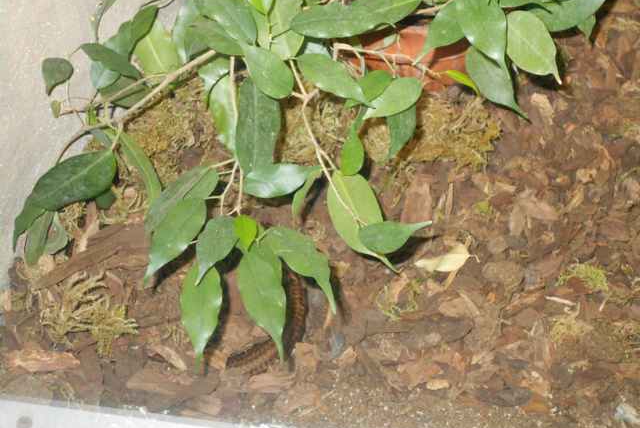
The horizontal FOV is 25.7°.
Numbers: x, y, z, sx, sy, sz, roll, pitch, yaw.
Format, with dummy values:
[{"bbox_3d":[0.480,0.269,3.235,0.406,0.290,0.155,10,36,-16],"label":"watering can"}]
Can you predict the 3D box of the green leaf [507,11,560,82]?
[{"bbox_3d":[0.148,-0.116,0.970,0.031,0.013,0.065,-39,73,11],"label":"green leaf"}]

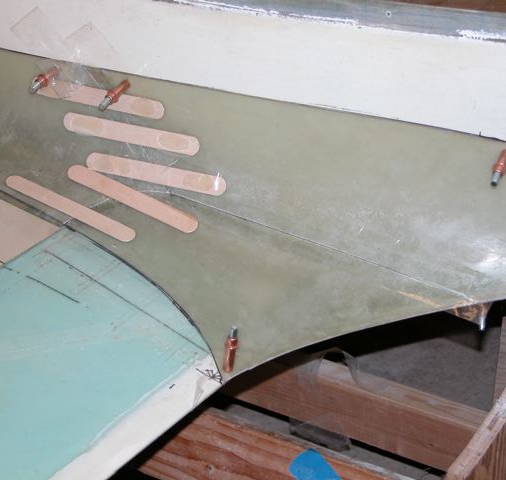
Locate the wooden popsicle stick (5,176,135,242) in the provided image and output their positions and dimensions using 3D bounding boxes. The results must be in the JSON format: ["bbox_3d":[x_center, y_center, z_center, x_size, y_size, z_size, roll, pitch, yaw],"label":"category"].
[{"bbox_3d":[-0.170,-0.030,1.432,0.150,0.002,0.018,22,47,22],"label":"wooden popsicle stick"}]

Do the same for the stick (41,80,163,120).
[{"bbox_3d":[-0.146,-0.134,1.454,0.150,0.018,0.002,14,31,26],"label":"stick"}]

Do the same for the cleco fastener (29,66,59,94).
[{"bbox_3d":[-0.196,-0.152,1.451,0.010,0.010,0.039,40,53,0],"label":"cleco fastener"}]

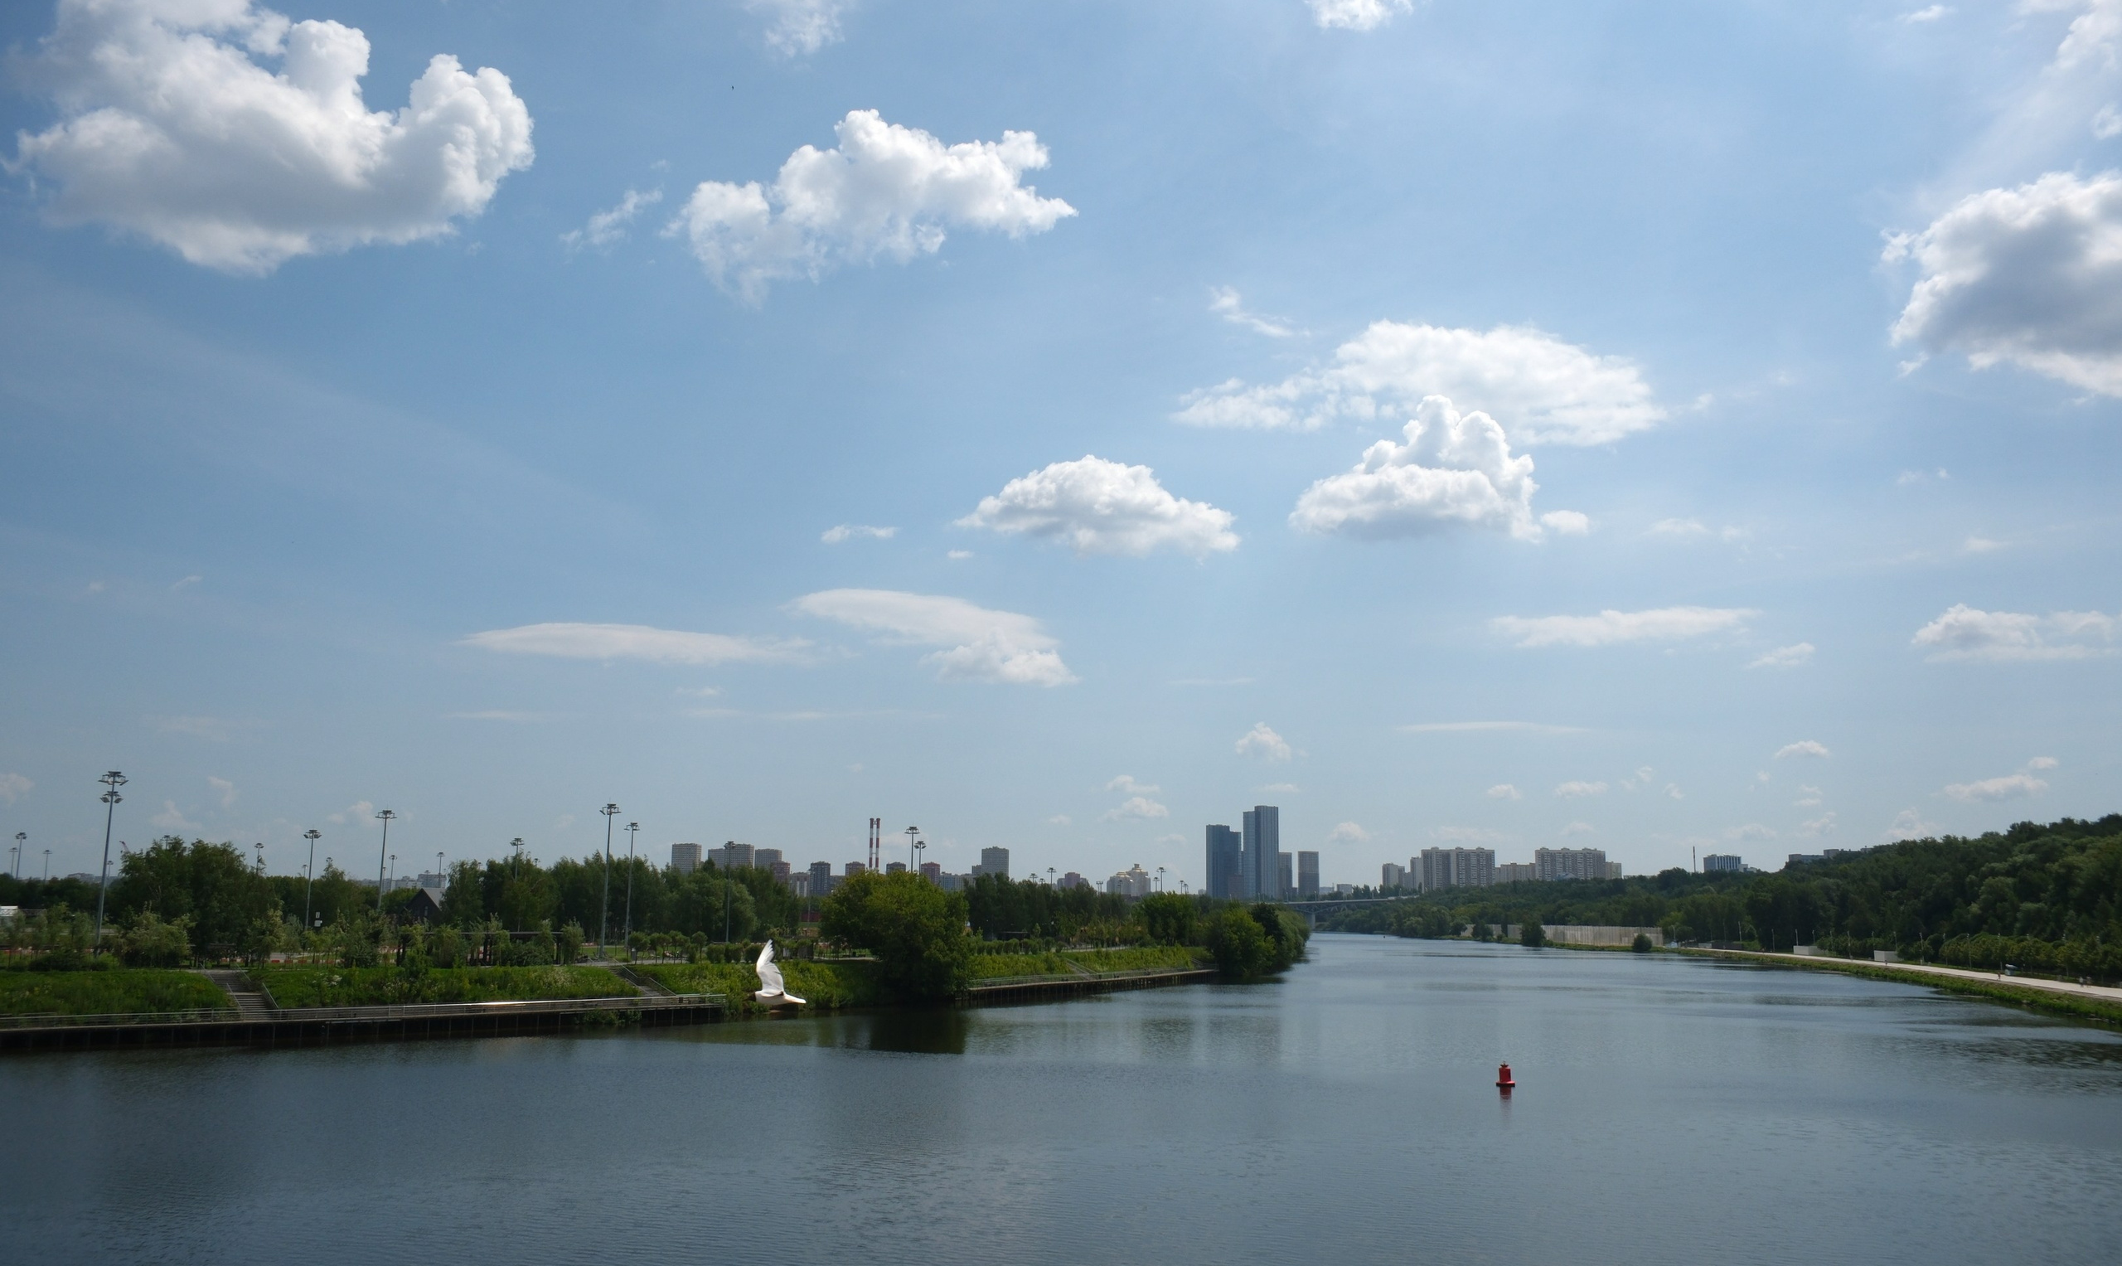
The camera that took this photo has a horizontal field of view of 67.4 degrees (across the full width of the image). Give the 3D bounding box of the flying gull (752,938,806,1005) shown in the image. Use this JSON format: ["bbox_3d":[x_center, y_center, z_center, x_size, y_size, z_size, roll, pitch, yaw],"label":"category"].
[{"bbox_3d":[-1.819,2.198,10.300,0.360,0.430,0.600,0,-10,0],"label":"flying gull"}]

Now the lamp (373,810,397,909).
[{"bbox_3d":[-98.486,36.012,230.672,2.900,20.700,2.900,4,-11,-22],"label":"lamp"}]

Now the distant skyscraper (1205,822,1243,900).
[{"bbox_3d":[225.509,325.717,2189.435,50.417,122.000,38.000,-1,-10,6],"label":"distant skyscraper"}]

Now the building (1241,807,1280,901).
[{"bbox_3d":[277.025,312.186,2187.183,50.417,148.000,38.000,-1,-10,7],"label":"building"}]

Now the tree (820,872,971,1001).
[{"bbox_3d":[-24.651,45.424,237.813,22.790,19.322,19.000,1,-10,-6],"label":"tree"}]

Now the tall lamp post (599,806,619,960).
[{"bbox_3d":[-61.415,33.483,215.435,2.700,20.700,2.700,3,-10,-15],"label":"tall lamp post"}]

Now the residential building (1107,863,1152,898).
[{"bbox_3d":[85.830,320.016,1994.977,55.208,58.000,40.000,0,-10,2],"label":"residential building"}]

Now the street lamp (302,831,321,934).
[{"bbox_3d":[-137.597,46.458,290.977,3.000,20.700,3.000,5,-11,-25],"label":"street lamp"}]

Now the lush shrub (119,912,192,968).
[{"bbox_3d":[-99.335,33.702,174.636,8.186,6.094,6.500,6,-11,-29],"label":"lush shrub"}]

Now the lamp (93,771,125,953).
[{"bbox_3d":[-126.786,30.589,210.878,3.800,24.300,3.800,6,-12,-30],"label":"lamp"}]

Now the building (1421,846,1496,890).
[{"bbox_3d":[474.423,287.627,1894.285,88.073,66.000,28.000,-2,-10,14],"label":"building"}]

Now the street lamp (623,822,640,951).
[{"bbox_3d":[-70.540,41.460,261.008,2.500,20.700,2.500,3,-10,-15],"label":"street lamp"}]

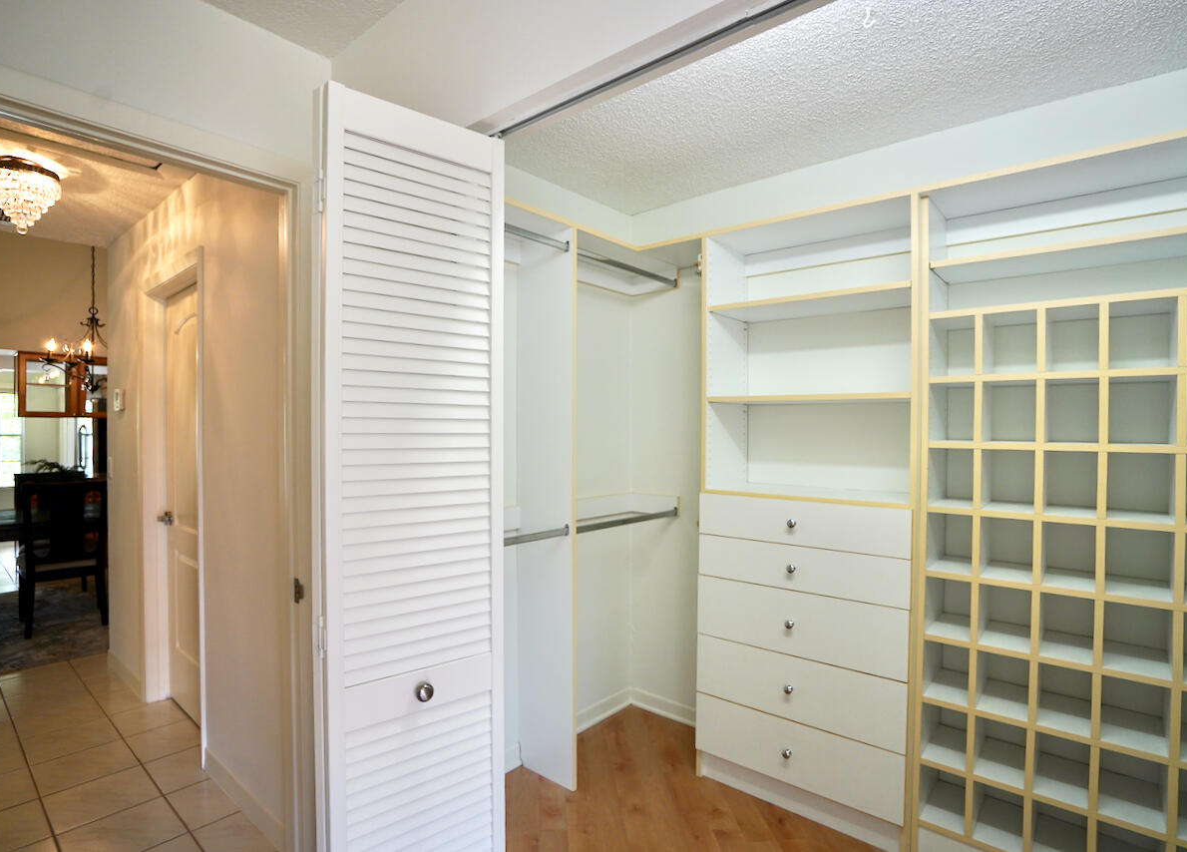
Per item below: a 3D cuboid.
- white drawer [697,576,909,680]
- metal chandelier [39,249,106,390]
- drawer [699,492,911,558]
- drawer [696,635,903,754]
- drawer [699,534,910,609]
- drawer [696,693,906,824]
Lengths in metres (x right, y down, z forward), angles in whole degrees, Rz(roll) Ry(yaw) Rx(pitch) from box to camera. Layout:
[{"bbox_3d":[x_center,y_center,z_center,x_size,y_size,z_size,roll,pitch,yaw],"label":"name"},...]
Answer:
[{"bbox_3d":[0.820,0.705,2.172,0.730,0.231,0.380,0,0,37],"label":"white drawer"},{"bbox_3d":[-4.000,-0.865,4.540,0.640,1.220,0.640,0,0,37],"label":"metal chandelier"},{"bbox_3d":[0.827,0.348,2.172,0.730,0.155,0.380,0,0,37],"label":"drawer"},{"bbox_3d":[0.815,0.937,2.172,0.730,0.228,0.380,0,0,37],"label":"drawer"},{"bbox_3d":[0.824,0.507,2.172,0.730,0.158,0.380,0,0,37],"label":"drawer"},{"bbox_3d":[0.810,1.166,2.172,0.730,0.224,0.380,0,0,37],"label":"drawer"}]

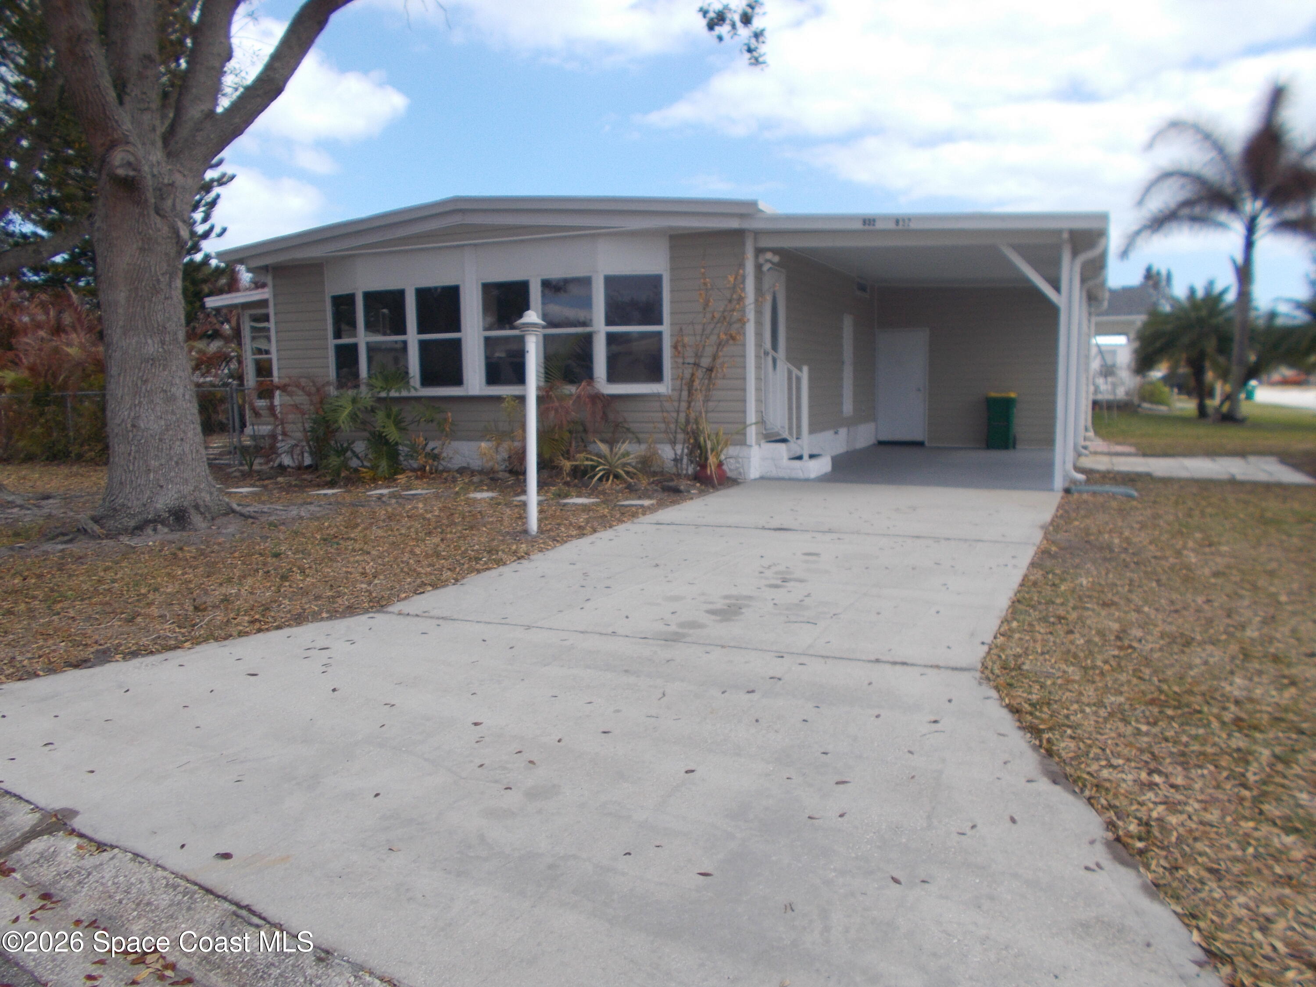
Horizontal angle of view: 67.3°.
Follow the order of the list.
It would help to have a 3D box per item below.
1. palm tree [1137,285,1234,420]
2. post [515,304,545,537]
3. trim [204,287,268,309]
[{"bbox_3d":[14.613,-3.953,27.414,2.750,3.700,2.750,2,7,24],"label":"palm tree"},{"bbox_3d":[-1.026,-0.555,7.957,0.290,1.830,0.290,-1,6,0],"label":"post"},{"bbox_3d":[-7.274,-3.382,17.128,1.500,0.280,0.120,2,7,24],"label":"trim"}]

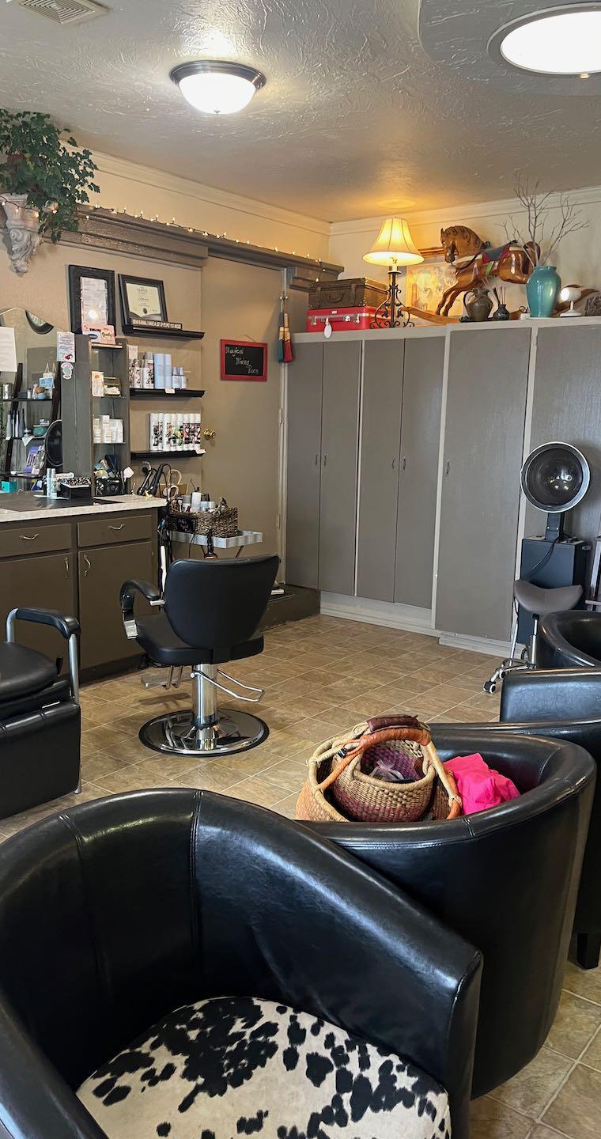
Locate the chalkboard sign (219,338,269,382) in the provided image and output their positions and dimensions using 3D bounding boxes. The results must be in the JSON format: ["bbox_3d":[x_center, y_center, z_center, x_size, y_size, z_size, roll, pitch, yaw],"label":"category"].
[{"bbox_3d":[-0.369,-1.381,5.694,0.020,0.255,0.465,9,13,37],"label":"chalkboard sign"}]

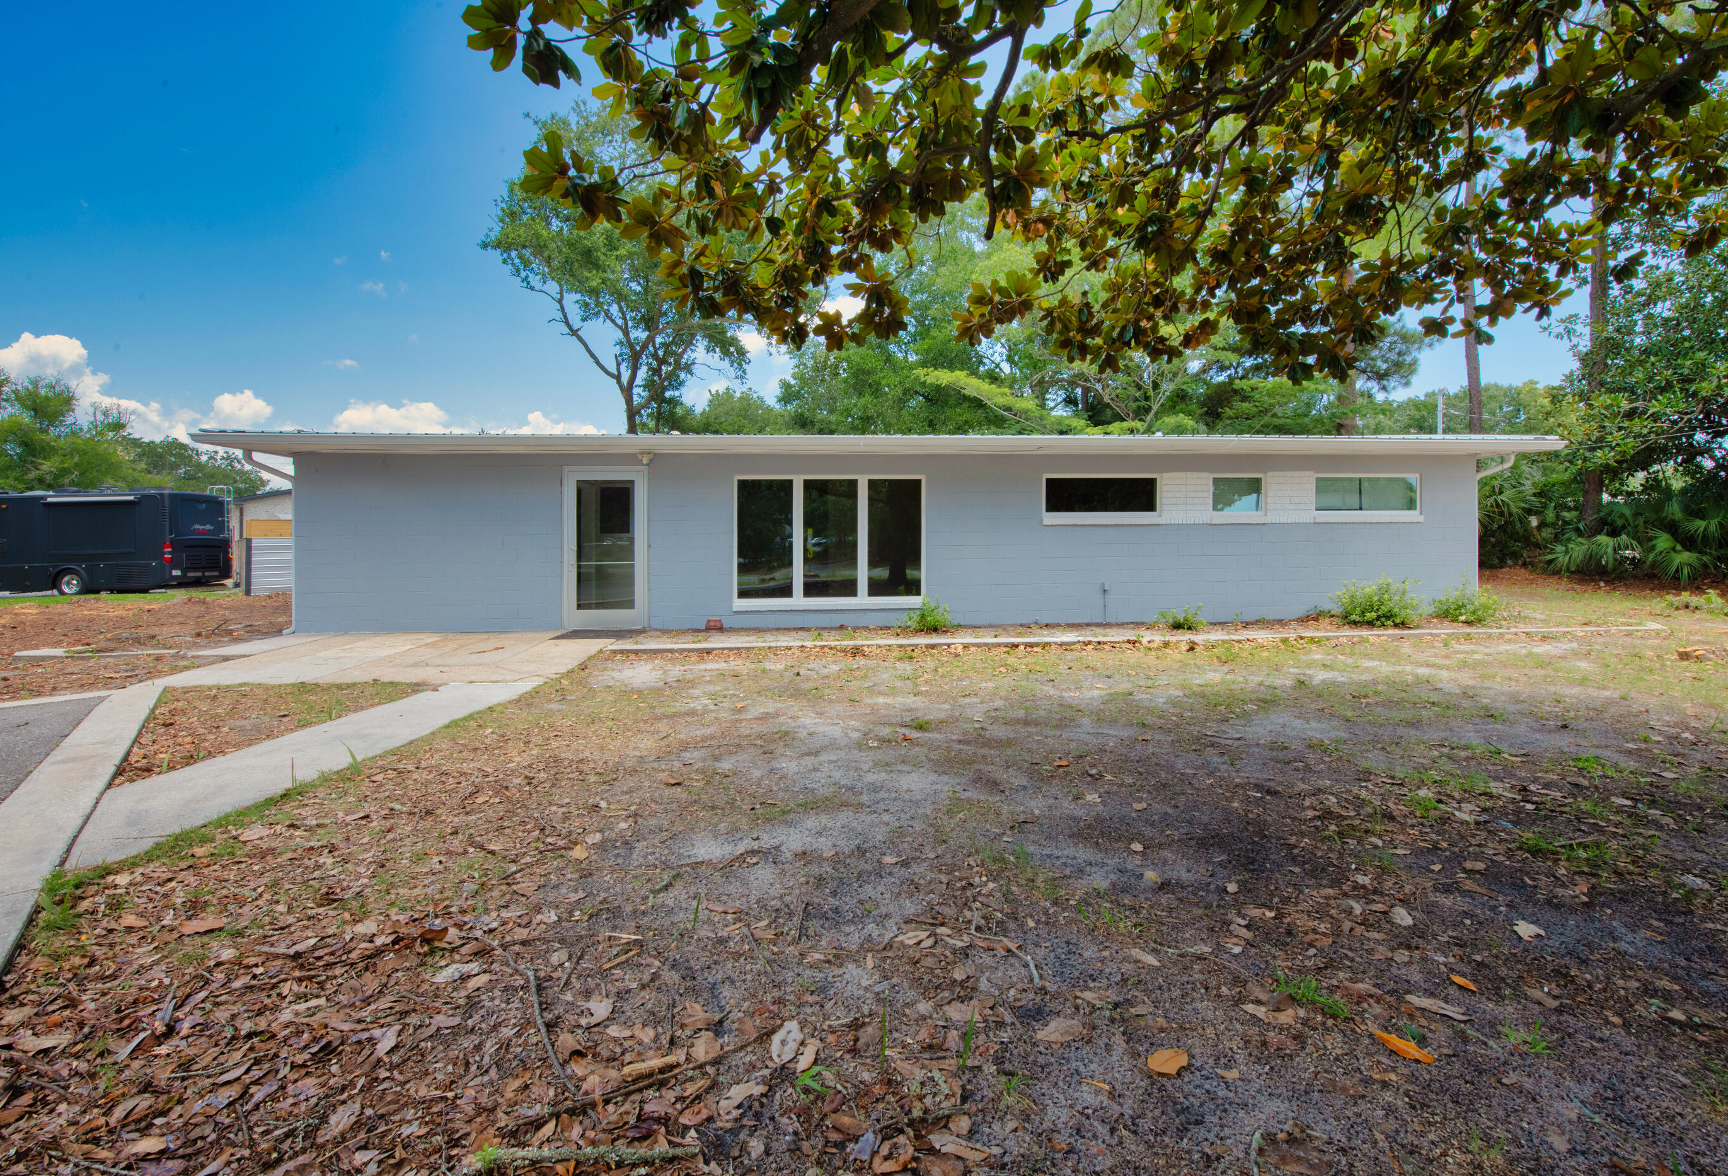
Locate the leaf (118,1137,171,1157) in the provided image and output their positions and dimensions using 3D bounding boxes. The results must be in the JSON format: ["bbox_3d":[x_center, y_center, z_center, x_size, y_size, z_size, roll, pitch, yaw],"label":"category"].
[{"bbox_3d":[-1.559,1.217,1.493,0.090,0.030,0.057,0,3,-2],"label":"leaf"}]

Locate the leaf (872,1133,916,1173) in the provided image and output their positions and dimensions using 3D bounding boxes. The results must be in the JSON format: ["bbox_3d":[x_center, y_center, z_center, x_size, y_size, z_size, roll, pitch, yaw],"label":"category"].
[{"bbox_3d":[0.062,1.213,1.471,0.100,0.035,0.062,-2,4,-34],"label":"leaf"}]

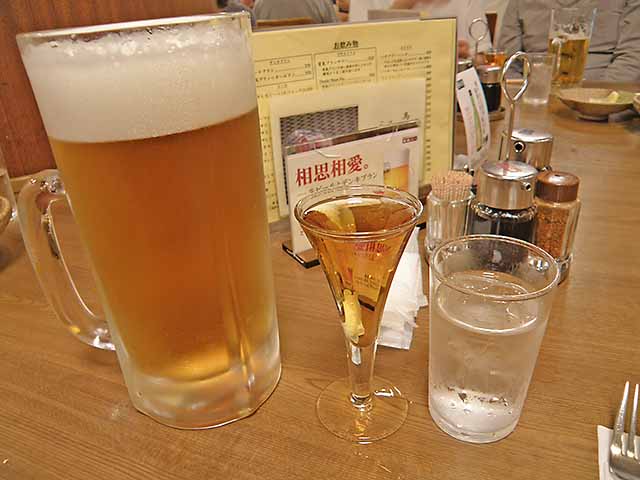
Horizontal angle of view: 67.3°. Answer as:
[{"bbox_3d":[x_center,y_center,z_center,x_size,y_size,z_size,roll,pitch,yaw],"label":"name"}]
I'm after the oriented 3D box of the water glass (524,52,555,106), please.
[{"bbox_3d":[0.441,-0.330,0.986,0.059,0.094,0.059,-3,28,0],"label":"water glass"}]

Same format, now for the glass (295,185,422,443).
[{"bbox_3d":[0.022,0.043,0.267,0.062,0.133,0.062,-3,28,0],"label":"glass"}]

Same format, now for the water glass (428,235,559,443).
[{"bbox_3d":[0.090,0.057,0.268,0.063,0.101,0.063,-3,28,0],"label":"water glass"}]

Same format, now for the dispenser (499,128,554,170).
[{"bbox_3d":[0.208,-0.064,0.493,0.051,0.087,0.053,19,35,36],"label":"dispenser"}]

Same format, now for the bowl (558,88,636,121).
[{"bbox_3d":[0.492,-0.238,0.861,0.123,0.040,0.123,-3,28,0],"label":"bowl"}]

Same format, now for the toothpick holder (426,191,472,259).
[{"bbox_3d":[0.119,-0.017,0.442,0.043,0.057,0.043,-3,28,0],"label":"toothpick holder"}]

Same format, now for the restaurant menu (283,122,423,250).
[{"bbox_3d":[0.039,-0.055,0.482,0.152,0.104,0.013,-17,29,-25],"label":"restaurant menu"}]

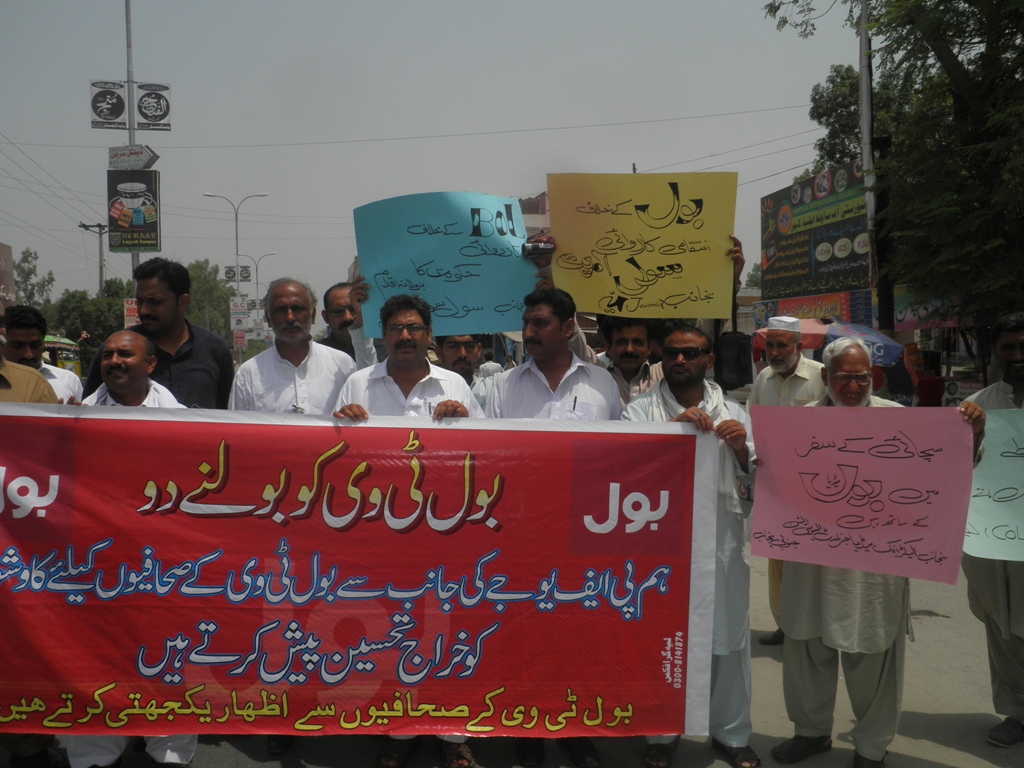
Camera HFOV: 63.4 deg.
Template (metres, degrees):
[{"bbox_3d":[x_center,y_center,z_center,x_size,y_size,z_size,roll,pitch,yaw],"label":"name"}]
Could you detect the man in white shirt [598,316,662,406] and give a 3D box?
[{"bbox_3d":[0.535,0.526,3.661,0.500,1.670,0.320,-1,3,6],"label":"man in white shirt"}]

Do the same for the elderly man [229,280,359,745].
[{"bbox_3d":[-0.818,0.502,3.214,0.520,1.815,0.360,-1,3,-7],"label":"elderly man"}]

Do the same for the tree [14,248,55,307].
[{"bbox_3d":[-26.556,-3.857,46.180,3.200,7.346,3.200,-2,3,-24],"label":"tree"}]

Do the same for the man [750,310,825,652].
[{"bbox_3d":[1.435,0.482,4.291,0.520,1.660,0.340,0,3,22],"label":"man"}]

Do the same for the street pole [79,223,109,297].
[{"bbox_3d":[-23.318,-4.736,47.217,2.100,8.869,0.350,-2,3,-18],"label":"street pole"}]

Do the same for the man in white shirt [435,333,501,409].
[{"bbox_3d":[-0.192,0.565,3.460,0.500,1.640,0.320,-1,3,-2],"label":"man in white shirt"}]

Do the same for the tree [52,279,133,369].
[{"bbox_3d":[-19.059,-2.391,38.120,4.400,4.905,4.200,-2,3,-24],"label":"tree"}]

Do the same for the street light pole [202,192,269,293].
[{"bbox_3d":[-14.510,-5.229,44.240,3.400,9.794,0.300,-2,3,-15],"label":"street light pole"}]

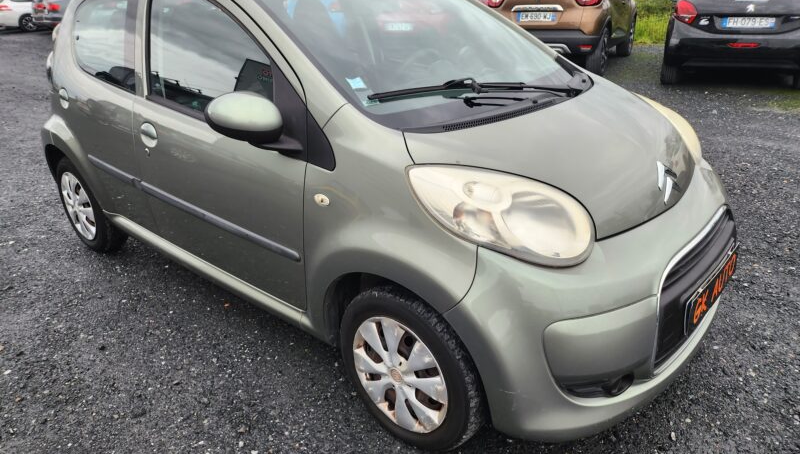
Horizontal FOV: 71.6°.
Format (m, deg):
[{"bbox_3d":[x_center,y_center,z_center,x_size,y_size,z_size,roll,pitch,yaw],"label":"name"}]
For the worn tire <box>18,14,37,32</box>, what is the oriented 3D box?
[{"bbox_3d":[-13.841,-7.598,20.700,0.210,0.640,0.640,14,27,31],"label":"worn tire"}]

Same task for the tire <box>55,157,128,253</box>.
[{"bbox_3d":[-1.752,-0.129,3.143,0.550,0.550,0.160,18,29,37],"label":"tire"}]

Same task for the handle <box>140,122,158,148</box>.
[{"bbox_3d":[-1.004,-0.370,2.221,0.140,0.105,0.045,18,29,37],"label":"handle"}]

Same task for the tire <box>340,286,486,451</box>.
[{"bbox_3d":[0.034,0.437,1.740,0.550,0.550,0.160,18,30,38],"label":"tire"}]

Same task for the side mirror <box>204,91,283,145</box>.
[{"bbox_3d":[-0.457,-0.316,1.637,0.170,0.165,0.200,18,29,37],"label":"side mirror"}]

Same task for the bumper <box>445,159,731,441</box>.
[{"bbox_3d":[0.825,0.157,1.904,0.500,0.570,1.580,18,29,37],"label":"bumper"}]

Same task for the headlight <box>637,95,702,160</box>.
[{"bbox_3d":[1.036,-0.382,2.324,0.460,0.250,0.280,18,29,37],"label":"headlight"}]

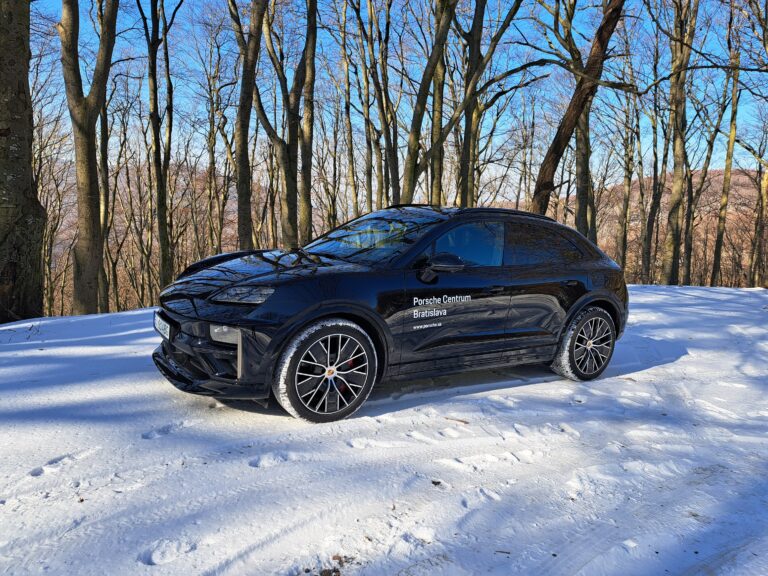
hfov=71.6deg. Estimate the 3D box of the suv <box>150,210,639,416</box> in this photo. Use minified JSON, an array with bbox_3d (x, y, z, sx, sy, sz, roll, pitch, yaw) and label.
[{"bbox_3d":[0.390,0.000,5.190,4.780,1.620,1.980,-1,9,-34],"label":"suv"}]

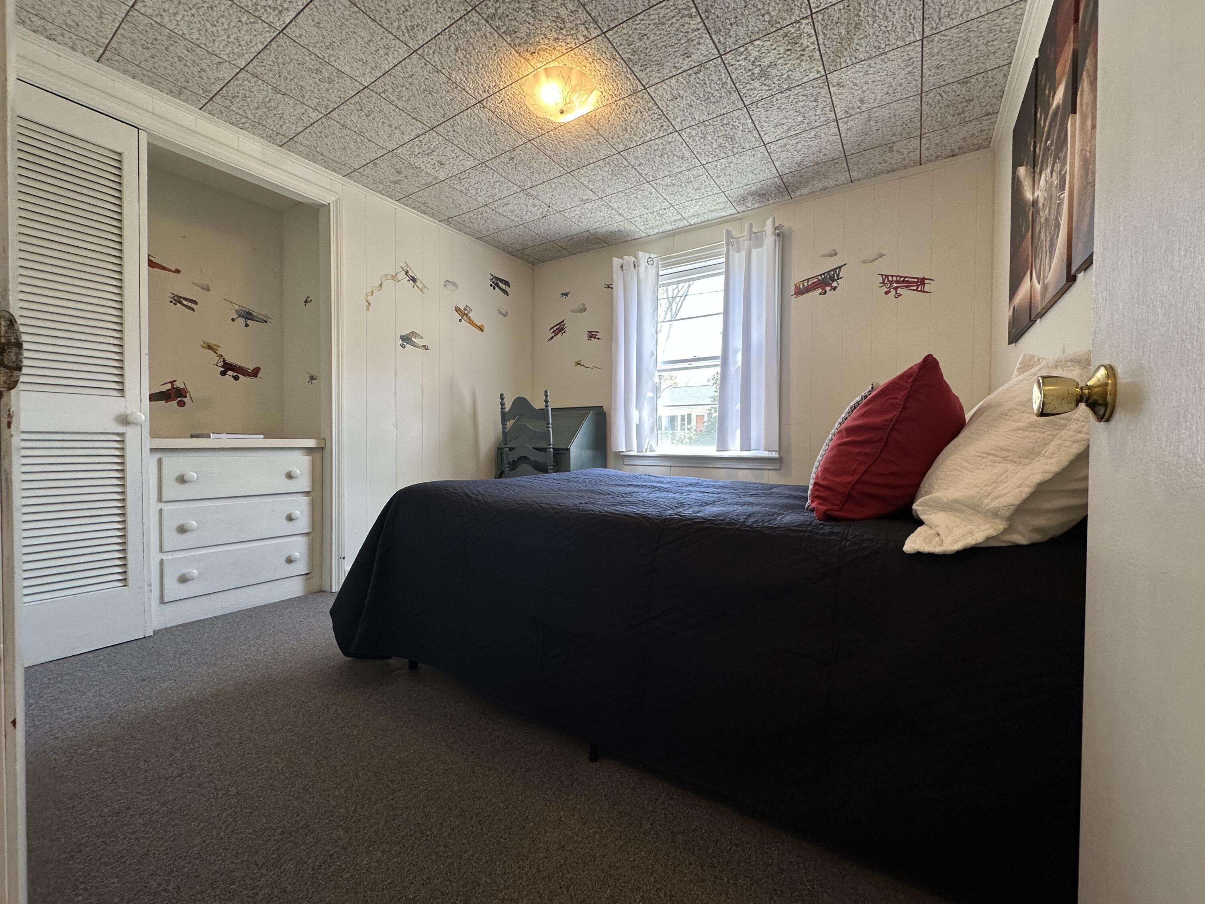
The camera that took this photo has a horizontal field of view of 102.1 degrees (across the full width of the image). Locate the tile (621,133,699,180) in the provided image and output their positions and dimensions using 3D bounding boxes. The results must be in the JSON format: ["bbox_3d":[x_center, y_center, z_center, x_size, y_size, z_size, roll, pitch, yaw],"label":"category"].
[{"bbox_3d":[0.295,-1.441,2.394,0.305,0.016,0.305,0,0,33],"label":"tile"}]

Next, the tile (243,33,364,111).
[{"bbox_3d":[-1.137,-1.451,1.875,0.305,0.020,0.305,0,0,33],"label":"tile"}]

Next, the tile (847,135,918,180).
[{"bbox_3d":[1.389,-1.437,2.396,0.305,0.016,0.286,0,0,33],"label":"tile"}]

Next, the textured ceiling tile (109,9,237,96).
[{"bbox_3d":[-1.560,-1.442,1.786,0.305,0.016,0.305,0,0,33],"label":"textured ceiling tile"}]

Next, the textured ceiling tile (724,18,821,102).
[{"bbox_3d":[0.640,-1.443,1.808,0.305,0.018,0.305,0,0,33],"label":"textured ceiling tile"}]

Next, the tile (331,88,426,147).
[{"bbox_3d":[-0.971,-1.451,2.130,0.305,0.020,0.305,0,0,33],"label":"tile"}]

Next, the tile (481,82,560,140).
[{"bbox_3d":[-0.292,-1.447,2.050,0.305,0.018,0.305,0,0,33],"label":"tile"}]

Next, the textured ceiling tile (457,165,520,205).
[{"bbox_3d":[-0.637,-1.445,2.640,0.305,0.016,0.305,0,0,33],"label":"textured ceiling tile"}]

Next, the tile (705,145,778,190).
[{"bbox_3d":[0.717,-1.445,2.483,0.305,0.020,0.305,0,0,33],"label":"tile"}]

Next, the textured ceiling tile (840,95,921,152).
[{"bbox_3d":[1.227,-1.441,2.150,0.305,0.020,0.305,0,0,33],"label":"textured ceiling tile"}]

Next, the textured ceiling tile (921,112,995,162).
[{"bbox_3d":[1.635,-1.434,2.236,0.286,0.015,0.280,1,0,33],"label":"textured ceiling tile"}]

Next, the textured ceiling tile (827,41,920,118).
[{"bbox_3d":[1.060,-1.435,1.894,0.305,0.016,0.305,0,0,33],"label":"textured ceiling tile"}]

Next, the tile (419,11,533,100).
[{"bbox_3d":[-0.461,-1.438,1.796,0.305,0.016,0.305,0,0,33],"label":"tile"}]

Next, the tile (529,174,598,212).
[{"bbox_3d":[-0.216,-1.449,2.728,0.305,0.018,0.305,0,0,33],"label":"tile"}]

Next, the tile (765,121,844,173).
[{"bbox_3d":[0.972,-1.443,2.317,0.305,0.020,0.305,0,0,33],"label":"tile"}]

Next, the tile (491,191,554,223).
[{"bbox_3d":[-0.471,-1.451,2.895,0.305,0.015,0.305,1,0,33],"label":"tile"}]

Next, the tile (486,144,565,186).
[{"bbox_3d":[-0.382,-1.449,2.472,0.305,0.018,0.305,0,0,33],"label":"tile"}]

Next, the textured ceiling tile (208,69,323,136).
[{"bbox_3d":[-1.393,-1.443,2.041,0.305,0.016,0.305,0,0,33],"label":"textured ceiling tile"}]

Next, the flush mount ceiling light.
[{"bbox_3d":[-0.163,-1.391,1.935,0.300,0.095,0.300,0,0,0],"label":"flush mount ceiling light"}]

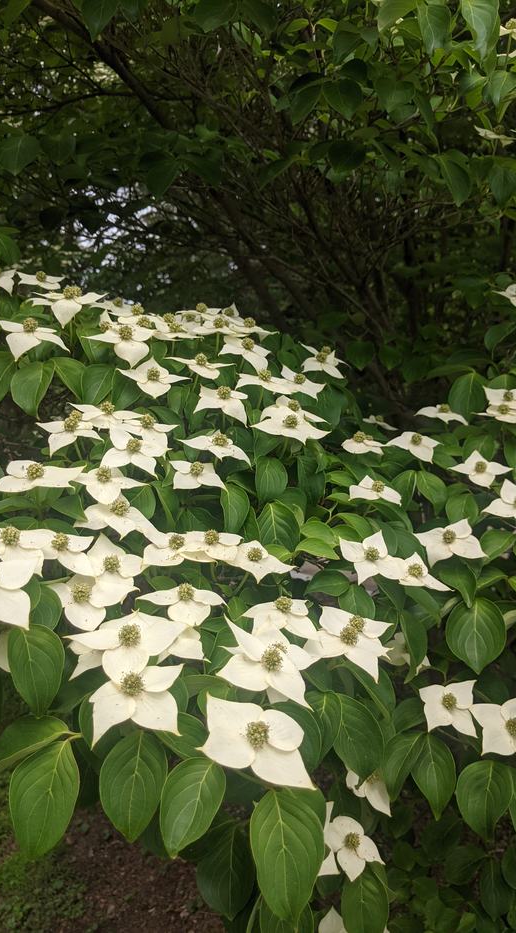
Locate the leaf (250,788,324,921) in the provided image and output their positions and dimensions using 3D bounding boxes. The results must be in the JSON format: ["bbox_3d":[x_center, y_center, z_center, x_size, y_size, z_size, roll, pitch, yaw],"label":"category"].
[{"bbox_3d":[0.022,0.302,0.570,0.055,0.094,0.020,0,-17,0],"label":"leaf"}]

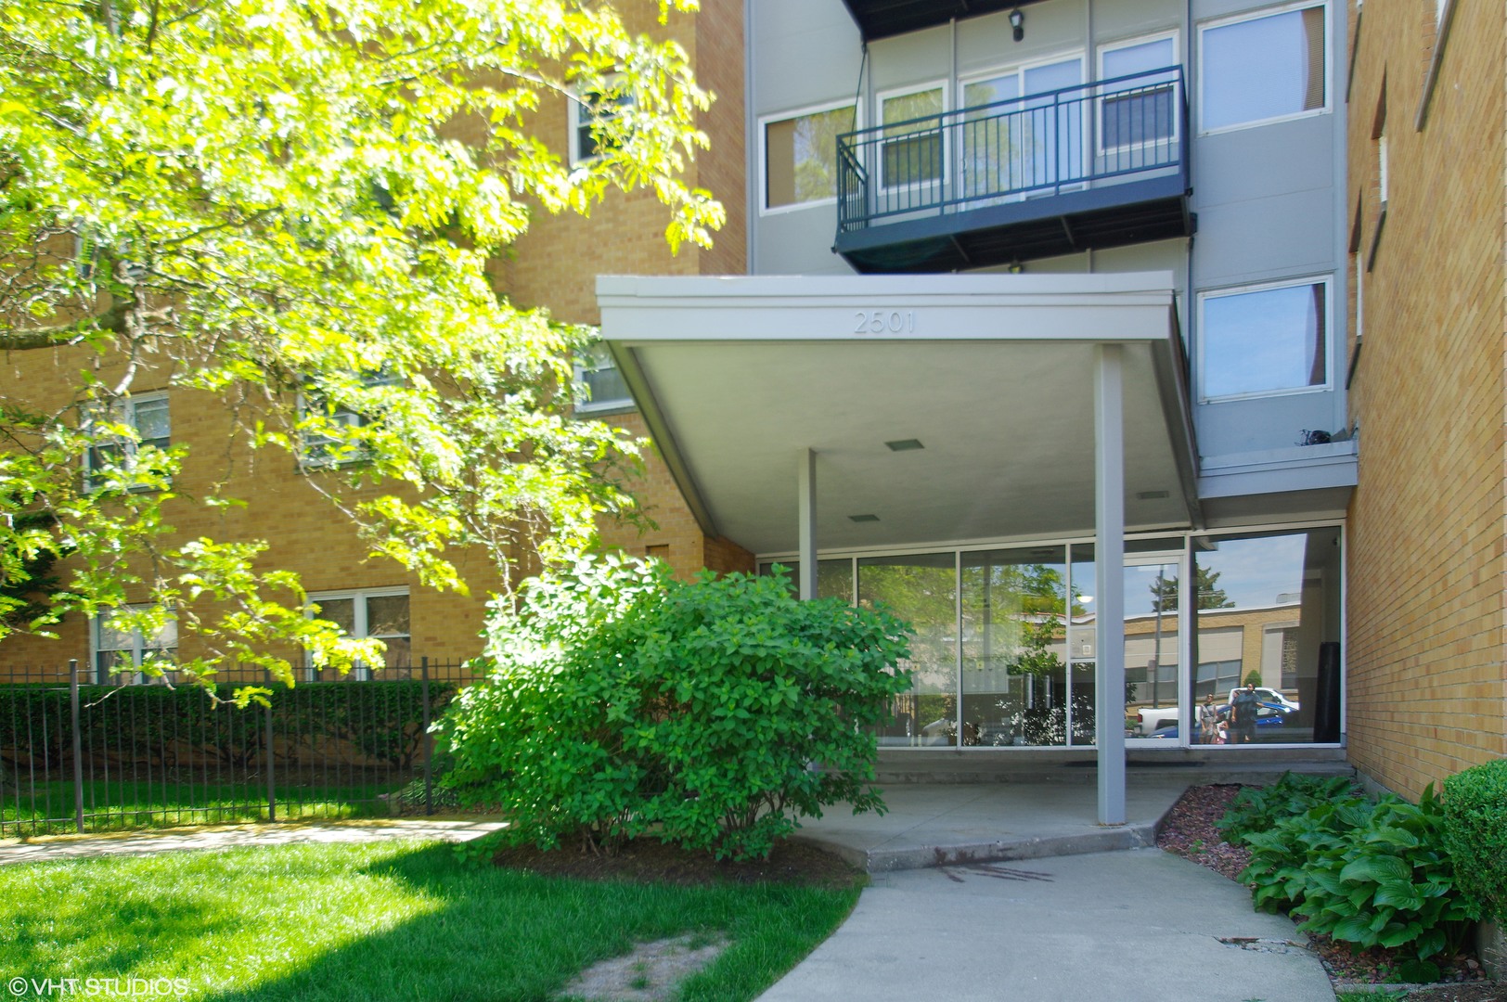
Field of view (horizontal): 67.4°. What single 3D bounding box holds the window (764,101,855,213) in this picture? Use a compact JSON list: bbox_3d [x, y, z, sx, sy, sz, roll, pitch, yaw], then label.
[{"bbox_3d":[0.686,-4.107,13.498,1.331,1.182,0.100,-3,-3,21],"label":"window"}]

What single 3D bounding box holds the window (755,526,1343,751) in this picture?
[{"bbox_3d":[3.029,1.618,12.623,6.439,2.320,0.140,-3,-3,21],"label":"window"}]

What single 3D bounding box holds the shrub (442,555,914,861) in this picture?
[{"bbox_3d":[-0.476,1.309,7.300,2.800,1.900,2.000,-2,-3,6],"label":"shrub"}]

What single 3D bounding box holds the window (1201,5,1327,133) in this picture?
[{"bbox_3d":[5.313,-4.503,11.770,1.269,1.181,0.100,-3,-3,21],"label":"window"}]

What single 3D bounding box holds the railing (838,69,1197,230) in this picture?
[{"bbox_3d":[2.791,-3.605,12.312,3.604,1.120,1.050,-3,-3,21],"label":"railing"}]

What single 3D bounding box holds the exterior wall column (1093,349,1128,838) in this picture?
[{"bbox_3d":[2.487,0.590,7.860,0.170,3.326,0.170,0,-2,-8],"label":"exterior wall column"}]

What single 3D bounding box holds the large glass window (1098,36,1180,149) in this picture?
[{"bbox_3d":[4.160,-4.402,12.200,0.845,1.199,0.100,-3,-3,21],"label":"large glass window"}]

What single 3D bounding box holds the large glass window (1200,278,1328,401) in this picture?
[{"bbox_3d":[5.323,-1.670,11.767,1.292,1.183,0.100,-3,-3,21],"label":"large glass window"}]

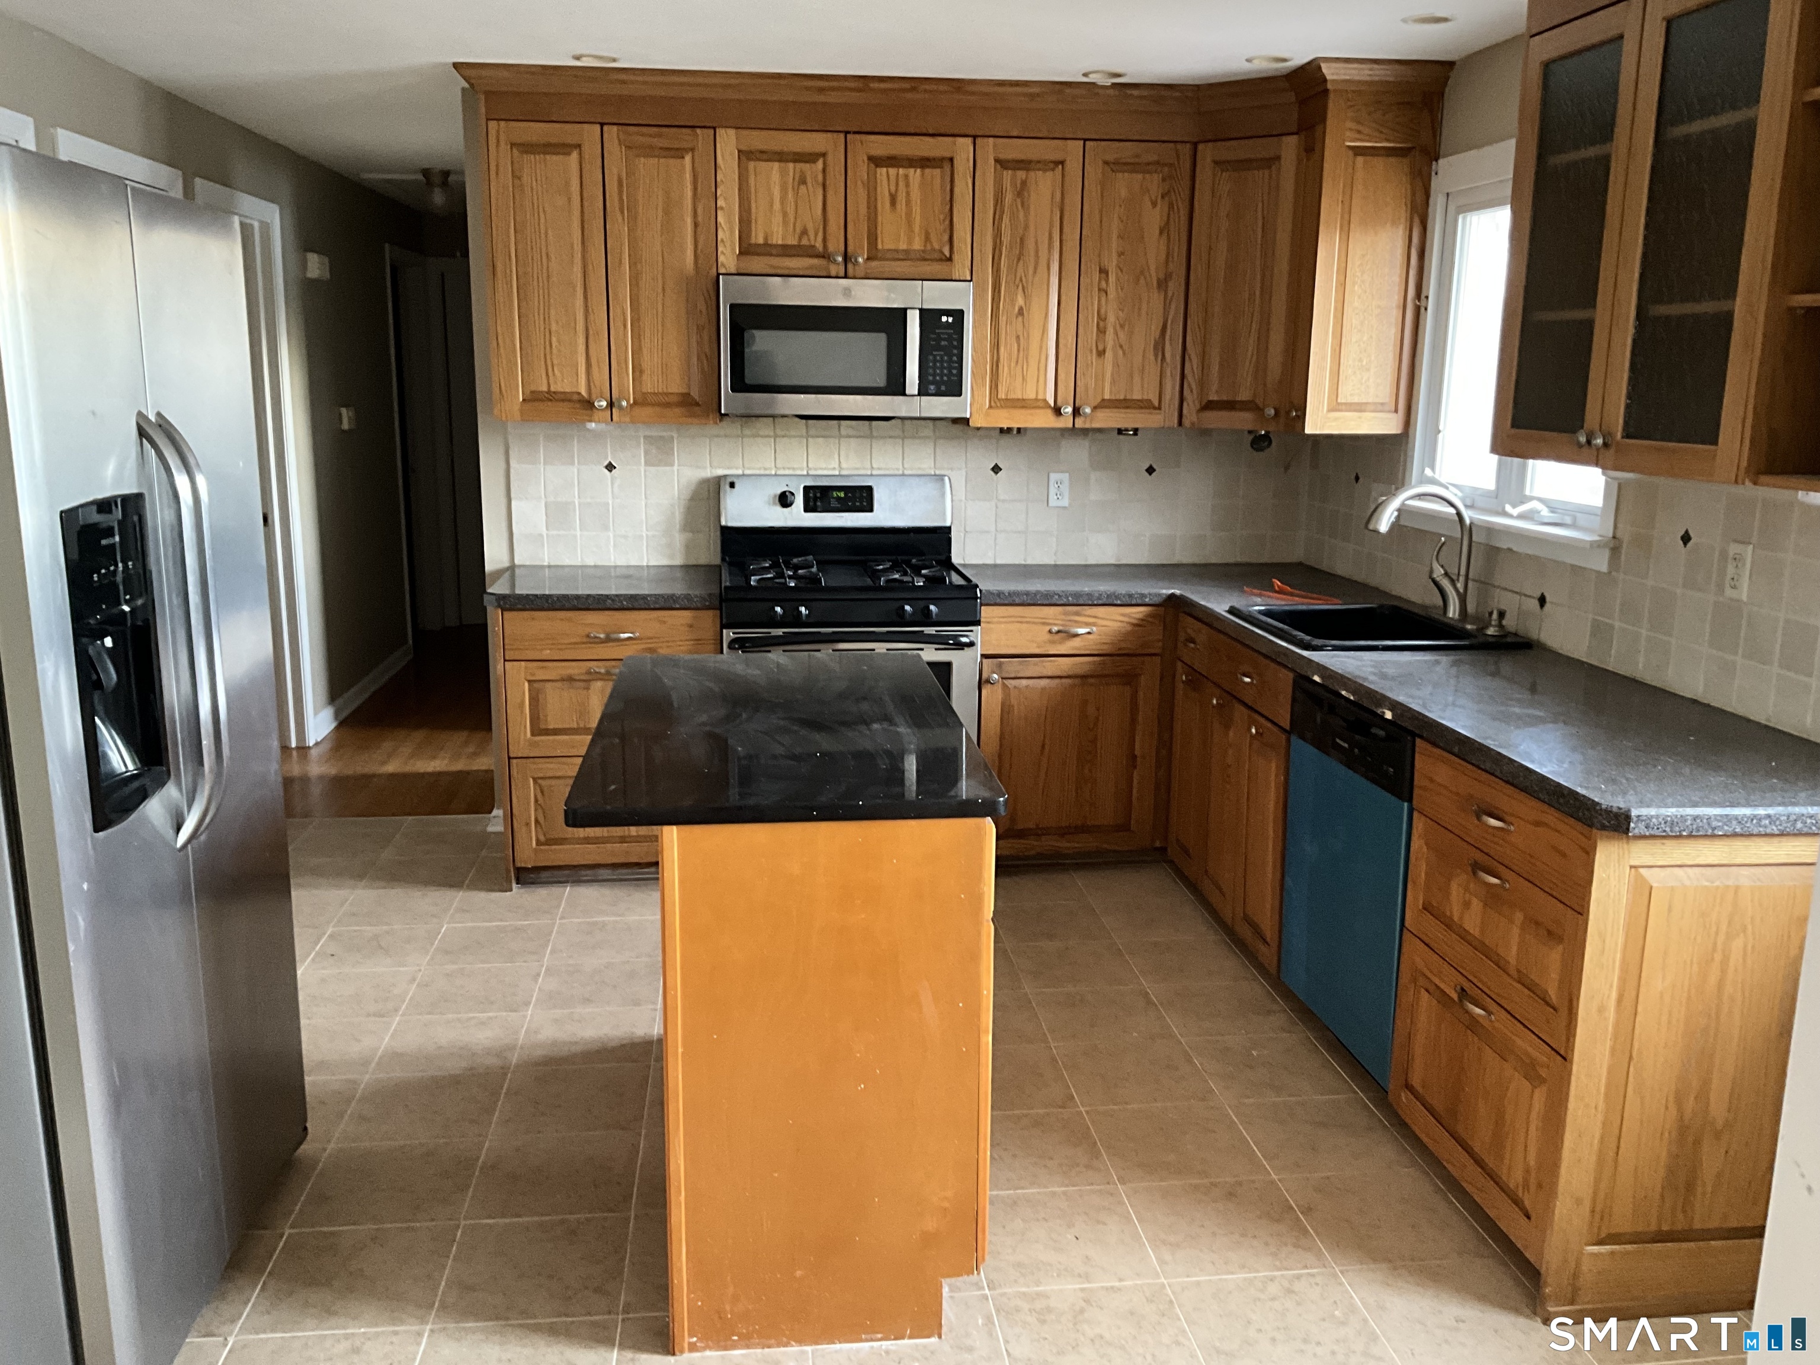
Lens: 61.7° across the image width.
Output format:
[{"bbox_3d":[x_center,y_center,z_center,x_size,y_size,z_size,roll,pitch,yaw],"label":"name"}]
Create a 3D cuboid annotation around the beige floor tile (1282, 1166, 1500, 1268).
[{"bbox_3d":[0.878,0.991,2.815,0.305,0.010,0.305,-1,12,-6],"label":"beige floor tile"}]

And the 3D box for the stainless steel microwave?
[{"bbox_3d":[-0.209,-1.052,4.798,0.760,0.415,0.390,-1,12,-6],"label":"stainless steel microwave"}]

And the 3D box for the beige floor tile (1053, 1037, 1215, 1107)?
[{"bbox_3d":[0.516,0.893,3.465,0.310,0.010,0.310,-1,12,-6],"label":"beige floor tile"}]

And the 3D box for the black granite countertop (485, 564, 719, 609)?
[{"bbox_3d":[-0.911,-0.296,4.664,0.662,0.042,0.647,-1,12,-6],"label":"black granite countertop"}]

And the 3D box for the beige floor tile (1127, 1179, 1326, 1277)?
[{"bbox_3d":[0.589,1.027,2.869,0.311,0.010,0.311,-1,12,-6],"label":"beige floor tile"}]

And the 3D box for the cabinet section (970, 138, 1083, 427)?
[{"bbox_3d":[0.340,-1.255,4.862,0.331,0.859,0.320,-1,12,-6],"label":"cabinet section"}]

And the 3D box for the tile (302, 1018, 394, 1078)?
[{"bbox_3d":[-1.391,0.863,3.566,0.310,0.010,0.310,-1,12,-6],"label":"tile"}]

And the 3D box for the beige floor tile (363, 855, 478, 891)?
[{"bbox_3d":[-1.499,0.591,4.691,0.305,0.010,0.305,-1,12,-6],"label":"beige floor tile"}]

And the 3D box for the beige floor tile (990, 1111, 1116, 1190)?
[{"bbox_3d":[0.233,0.939,3.049,0.305,0.010,0.305,-1,12,-6],"label":"beige floor tile"}]

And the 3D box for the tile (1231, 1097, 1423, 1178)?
[{"bbox_3d":[0.847,0.935,3.134,0.305,0.010,0.305,-1,12,-6],"label":"tile"}]

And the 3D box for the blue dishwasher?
[{"bbox_3d":[1.254,0.444,3.454,0.600,0.820,0.610,-1,12,-6],"label":"blue dishwasher"}]

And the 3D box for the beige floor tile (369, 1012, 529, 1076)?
[{"bbox_3d":[-1.081,0.857,3.609,0.311,0.010,0.311,-1,12,-6],"label":"beige floor tile"}]

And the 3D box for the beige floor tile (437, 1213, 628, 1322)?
[{"bbox_3d":[-0.649,1.025,2.665,0.305,0.010,0.305,-1,12,-6],"label":"beige floor tile"}]

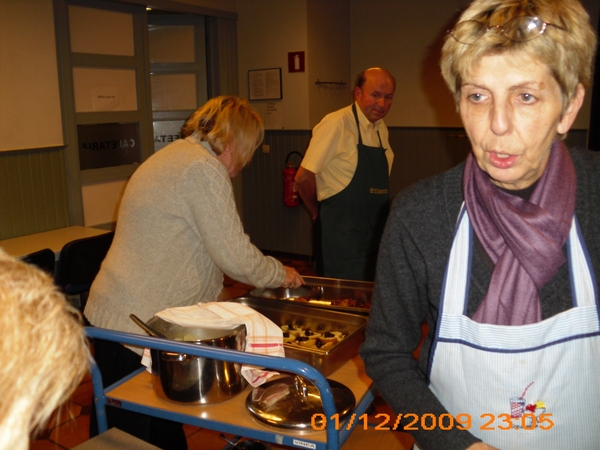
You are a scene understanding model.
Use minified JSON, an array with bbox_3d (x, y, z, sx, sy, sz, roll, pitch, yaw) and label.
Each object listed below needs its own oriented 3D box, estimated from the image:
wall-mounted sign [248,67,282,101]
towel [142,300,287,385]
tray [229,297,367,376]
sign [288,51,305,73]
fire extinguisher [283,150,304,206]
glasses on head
[{"bbox_3d":[-0.366,-1.493,6.654,0.455,0.320,0.020,7,14,36],"label":"wall-mounted sign"},{"bbox_3d":[-0.250,0.346,1.834,0.400,0.195,0.250,1,11,8],"label":"towel"},{"bbox_3d":[-0.082,0.366,2.018,0.530,0.100,0.325,4,12,26],"label":"tray"},{"bbox_3d":[-0.030,-1.659,6.371,0.200,0.200,0.010,7,14,36],"label":"sign"},{"bbox_3d":[-0.057,-0.475,6.512,0.200,0.570,0.190,-1,11,0],"label":"fire extinguisher"},{"bbox_3d":[0.294,-0.263,0.863,0.136,0.042,0.135,7,11,37],"label":"glasses on head"}]

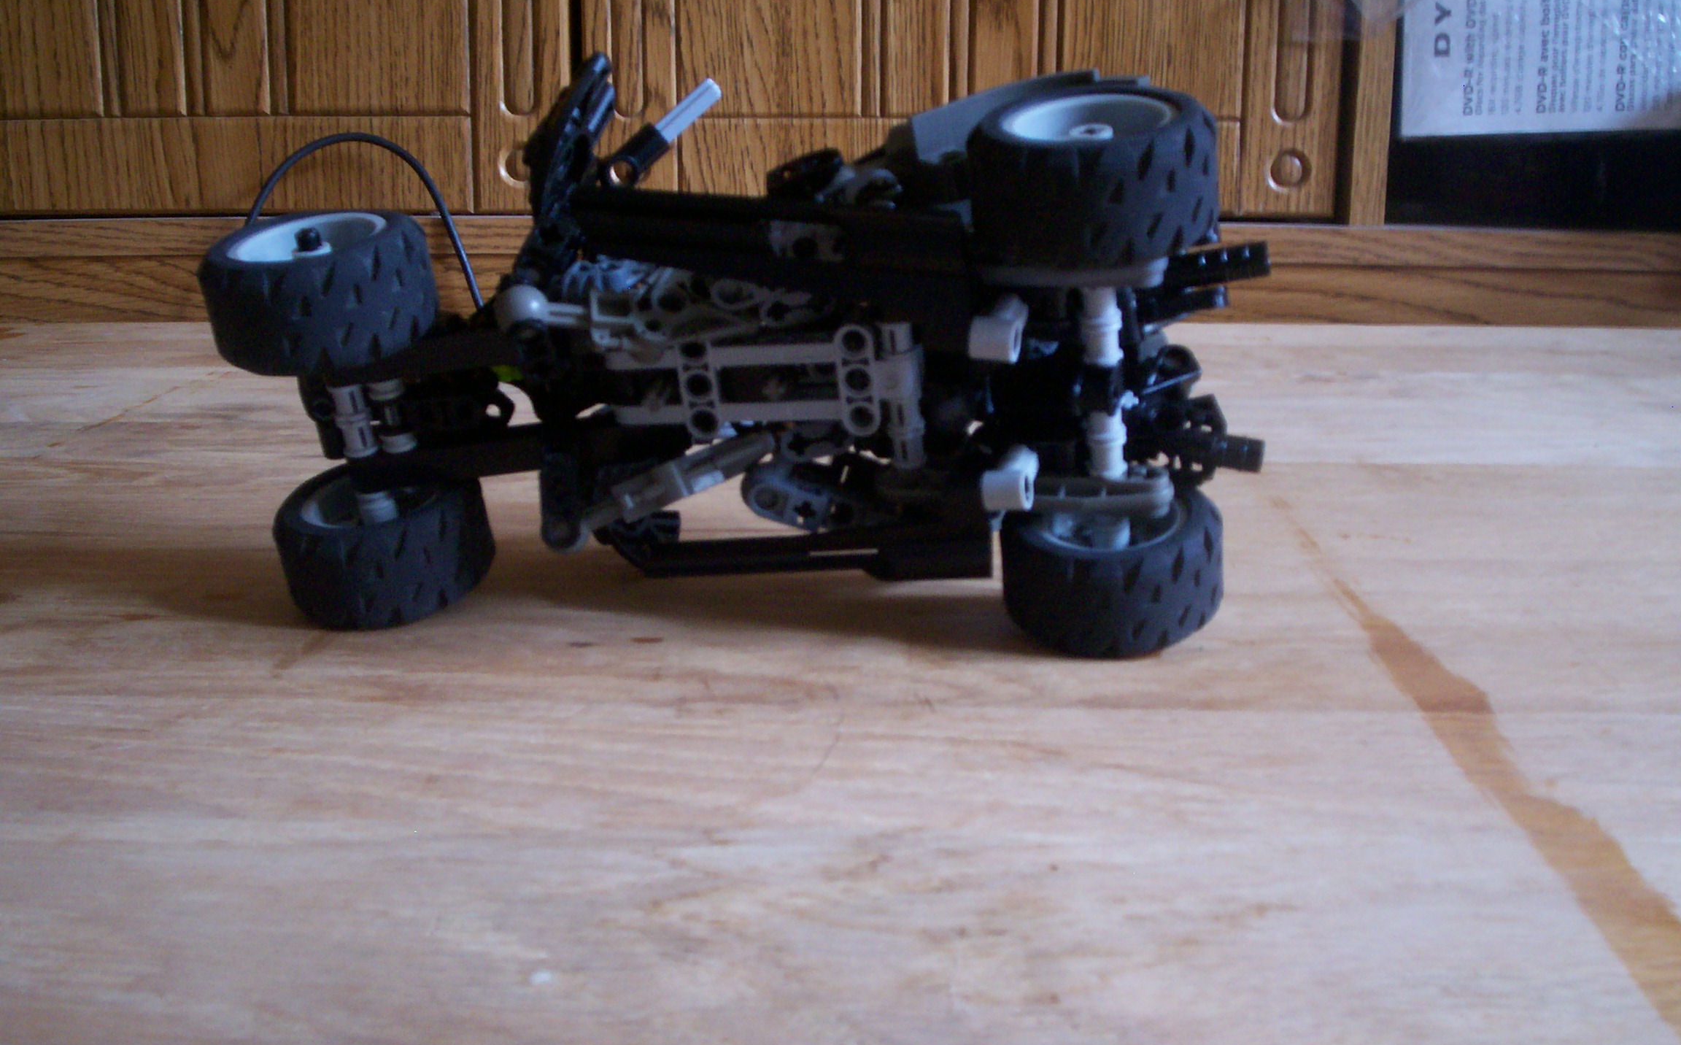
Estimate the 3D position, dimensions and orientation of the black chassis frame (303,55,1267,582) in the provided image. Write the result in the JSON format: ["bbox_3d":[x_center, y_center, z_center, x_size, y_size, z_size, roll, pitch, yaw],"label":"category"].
[{"bbox_3d":[-0.011,-0.035,0.353,0.192,0.107,0.064,-1,30,11],"label":"black chassis frame"}]

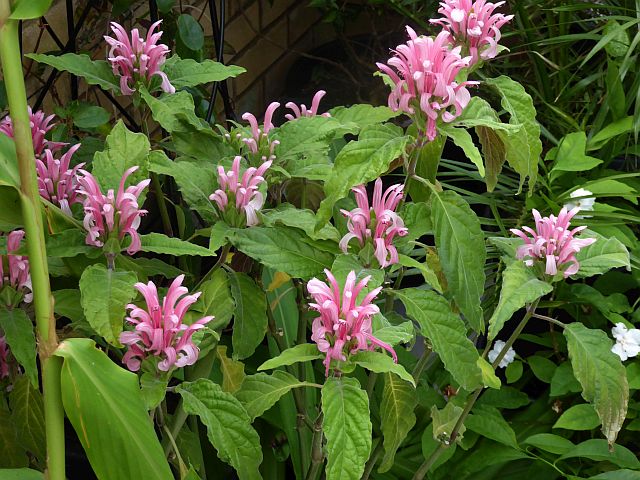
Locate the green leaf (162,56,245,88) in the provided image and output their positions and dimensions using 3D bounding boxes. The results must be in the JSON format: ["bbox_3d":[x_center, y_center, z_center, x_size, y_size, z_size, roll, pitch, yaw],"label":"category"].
[{"bbox_3d":[-0.147,-0.211,2.120,0.102,0.018,0.048,6,38,3],"label":"green leaf"}]

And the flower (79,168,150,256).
[{"bbox_3d":[-0.258,-0.037,2.100,0.090,0.105,0.088,0,10,0],"label":"flower"}]

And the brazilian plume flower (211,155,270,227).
[{"bbox_3d":[-0.104,-0.065,2.200,0.080,0.095,0.080,0,10,0],"label":"brazilian plume flower"}]

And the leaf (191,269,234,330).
[{"bbox_3d":[-0.126,0.070,1.970,0.045,0.068,0.018,22,18,0],"label":"leaf"}]

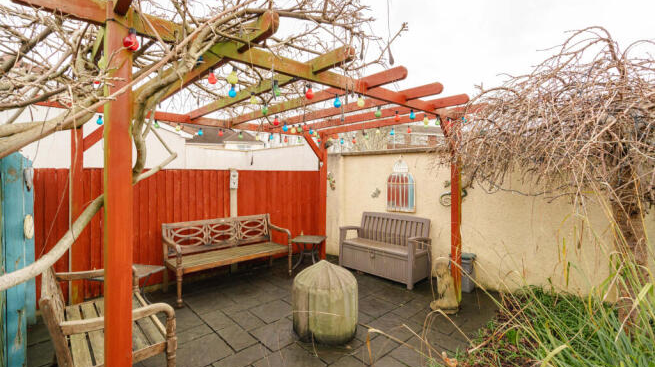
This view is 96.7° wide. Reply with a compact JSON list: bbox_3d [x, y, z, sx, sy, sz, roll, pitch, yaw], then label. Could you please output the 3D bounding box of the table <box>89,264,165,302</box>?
[{"bbox_3d":[-2.098,1.177,3.098,0.480,0.460,0.480,0,1,14],"label":"table"}]

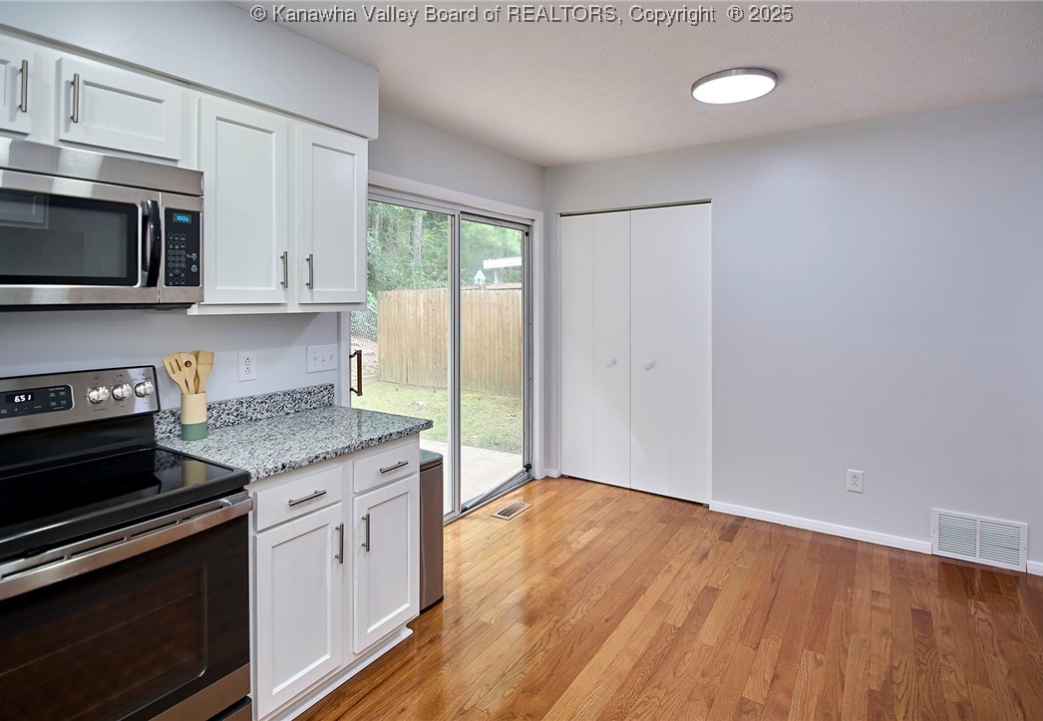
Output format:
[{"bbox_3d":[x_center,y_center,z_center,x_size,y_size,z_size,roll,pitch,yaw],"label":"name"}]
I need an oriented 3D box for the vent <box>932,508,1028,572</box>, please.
[{"bbox_3d":[2.449,0.968,2.741,0.380,0.264,0.016,5,8,34],"label":"vent"}]

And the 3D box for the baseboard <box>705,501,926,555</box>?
[{"bbox_3d":[1.797,1.023,3.188,1.190,0.068,0.016,5,8,34],"label":"baseboard"}]

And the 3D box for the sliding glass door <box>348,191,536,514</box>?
[{"bbox_3d":[-0.391,0.045,3.336,0.090,1.980,1.725,5,8,34],"label":"sliding glass door"}]

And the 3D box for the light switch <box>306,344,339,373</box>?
[{"bbox_3d":[-0.943,-0.009,2.429,0.009,0.122,0.171,5,8,34],"label":"light switch"}]

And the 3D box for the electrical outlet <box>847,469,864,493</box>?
[{"bbox_3d":[1.980,0.720,3.031,0.079,0.127,0.010,5,8,34],"label":"electrical outlet"}]

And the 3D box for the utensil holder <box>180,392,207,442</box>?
[{"bbox_3d":[-1.212,0.206,1.890,0.082,0.162,0.082,5,8,34],"label":"utensil holder"}]

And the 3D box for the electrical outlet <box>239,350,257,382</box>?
[{"bbox_3d":[-1.140,0.024,2.136,0.010,0.122,0.077,5,8,34],"label":"electrical outlet"}]

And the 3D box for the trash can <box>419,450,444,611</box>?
[{"bbox_3d":[-0.590,0.807,2.437,0.395,0.690,0.223,5,8,34],"label":"trash can"}]

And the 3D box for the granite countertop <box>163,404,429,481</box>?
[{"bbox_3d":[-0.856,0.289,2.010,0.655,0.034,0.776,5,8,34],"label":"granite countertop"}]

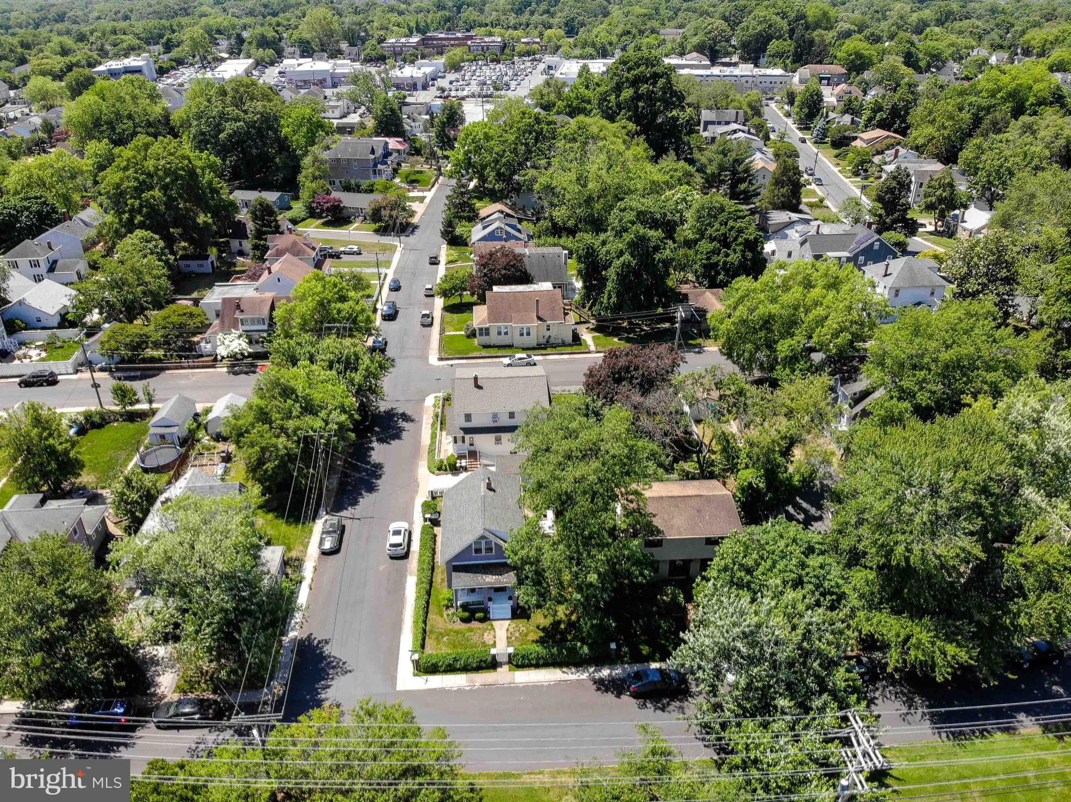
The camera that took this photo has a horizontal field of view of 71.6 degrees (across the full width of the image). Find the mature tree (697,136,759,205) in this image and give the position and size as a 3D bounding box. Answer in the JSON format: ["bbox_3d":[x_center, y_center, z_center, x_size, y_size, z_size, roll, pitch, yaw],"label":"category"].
[{"bbox_3d":[45.164,-54.524,175.791,14.600,15.200,13.600,-2,29,-4],"label":"mature tree"}]

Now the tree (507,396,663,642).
[{"bbox_3d":[3.500,9.282,57.762,11.600,20.200,11.200,0,29,0],"label":"tree"}]

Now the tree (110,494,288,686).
[{"bbox_3d":[-24.505,14.150,55.279,12.000,14.500,11.800,-2,29,-4],"label":"tree"}]

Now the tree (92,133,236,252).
[{"bbox_3d":[-73.594,-41.451,149.810,25.500,22.800,23.000,-2,29,-4],"label":"tree"}]

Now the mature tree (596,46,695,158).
[{"bbox_3d":[30.855,-83.507,211.177,27.000,29.500,26.000,-2,29,-4],"label":"mature tree"}]

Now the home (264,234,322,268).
[{"bbox_3d":[-45.947,-28.576,142.845,9.800,7.200,9.000,-2,29,-4],"label":"home"}]

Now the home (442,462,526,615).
[{"bbox_3d":[-4.796,12.622,69.335,7.900,7.500,13.500,-2,29,-4],"label":"home"}]

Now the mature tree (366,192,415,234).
[{"bbox_3d":[-30.100,-40.390,158.553,10.000,8.000,9.500,0,29,0],"label":"mature tree"}]

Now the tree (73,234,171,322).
[{"bbox_3d":[-60.500,-17.534,109.838,13.000,13.200,13.000,0,29,0],"label":"tree"}]

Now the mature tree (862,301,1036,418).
[{"bbox_3d":[49.602,-4.717,89.679,18.600,14.200,16.500,-2,29,-4],"label":"mature tree"}]

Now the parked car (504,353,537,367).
[{"bbox_3d":[-2.267,-5.750,104.712,4.500,1.470,1.800,-2,29,-4],"label":"parked car"}]

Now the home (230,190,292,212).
[{"bbox_3d":[-68.158,-50.401,184.347,13.200,4.400,7.600,8,30,14],"label":"home"}]

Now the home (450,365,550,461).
[{"bbox_3d":[-4.309,0.828,87.029,11.350,7.900,10.900,-2,29,-4],"label":"home"}]

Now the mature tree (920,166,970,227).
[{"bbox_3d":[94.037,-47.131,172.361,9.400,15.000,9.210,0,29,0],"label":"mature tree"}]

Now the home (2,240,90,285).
[{"bbox_3d":[-86.000,-25.382,131.656,9.800,7.800,8.200,-2,29,-4],"label":"home"}]

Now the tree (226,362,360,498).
[{"bbox_3d":[-25.000,3.550,77.512,13.000,13.000,13.000,0,29,0],"label":"tree"}]

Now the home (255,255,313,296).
[{"bbox_3d":[-42.462,-20.609,126.758,8.440,6.900,10.300,-2,29,-4],"label":"home"}]

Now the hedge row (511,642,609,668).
[{"bbox_3d":[2.012,20.785,61.266,7.900,1.400,1.050,-2,29,-4],"label":"hedge row"}]

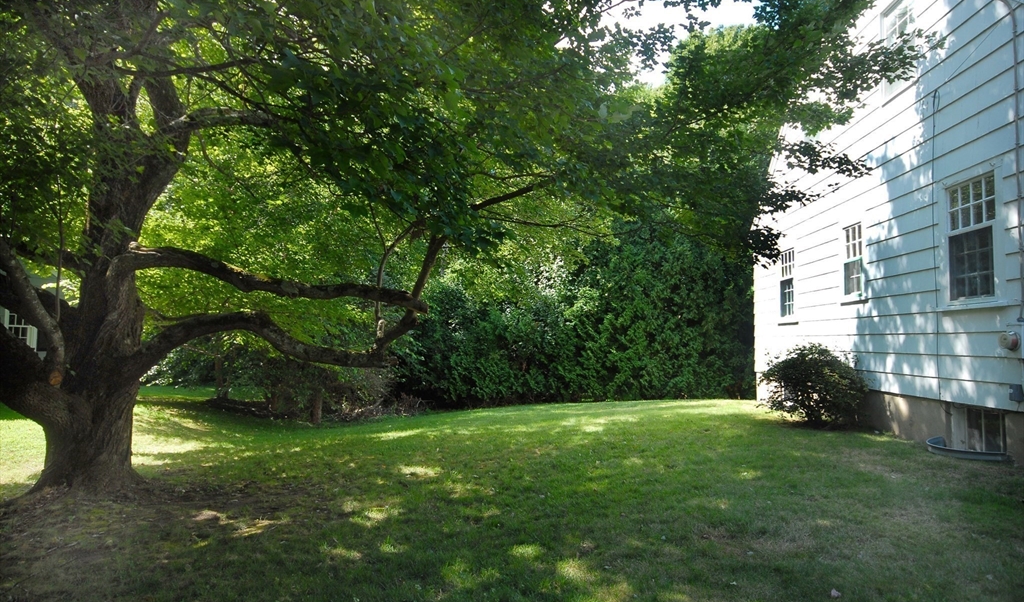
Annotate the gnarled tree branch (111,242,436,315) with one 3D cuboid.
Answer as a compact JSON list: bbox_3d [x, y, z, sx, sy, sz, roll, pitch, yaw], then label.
[{"bbox_3d":[-2.330,-0.220,5.950,3.200,0.620,0.500,0,-4,10],"label":"gnarled tree branch"}]

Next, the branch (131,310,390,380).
[{"bbox_3d":[-2.570,0.450,6.300,2.700,0.640,0.500,1,-4,6],"label":"branch"}]

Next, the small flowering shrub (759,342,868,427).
[{"bbox_3d":[4.460,1.230,9.250,1.400,1.200,1.450,1,-4,3],"label":"small flowering shrub"}]

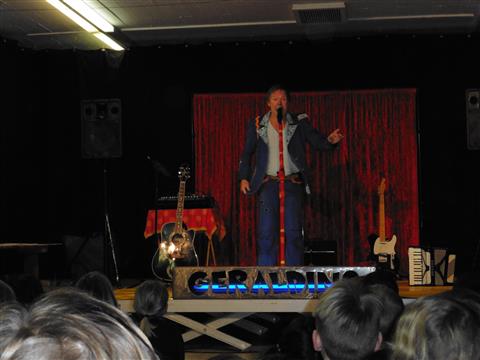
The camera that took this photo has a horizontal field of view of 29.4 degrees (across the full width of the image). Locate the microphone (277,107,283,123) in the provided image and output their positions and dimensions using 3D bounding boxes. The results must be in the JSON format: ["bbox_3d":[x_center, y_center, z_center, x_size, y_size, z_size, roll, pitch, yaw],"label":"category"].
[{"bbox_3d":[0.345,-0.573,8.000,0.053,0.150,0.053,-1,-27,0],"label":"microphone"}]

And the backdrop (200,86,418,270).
[{"bbox_3d":[0.660,0.048,9.150,2.230,1.880,0.150,-1,-2,4],"label":"backdrop"}]

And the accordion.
[{"bbox_3d":[1.662,0.747,7.900,0.390,0.335,0.190,-1,-2,3],"label":"accordion"}]

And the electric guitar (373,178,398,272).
[{"bbox_3d":[1.364,0.461,8.700,0.325,0.980,0.070,-1,-11,3],"label":"electric guitar"}]

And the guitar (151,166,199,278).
[{"bbox_3d":[-0.545,0.369,7.850,0.405,1.030,0.120,5,-12,-3],"label":"guitar"}]

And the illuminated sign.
[{"bbox_3d":[0.264,0.786,7.000,1.530,0.245,0.140,-1,-3,6],"label":"illuminated sign"}]

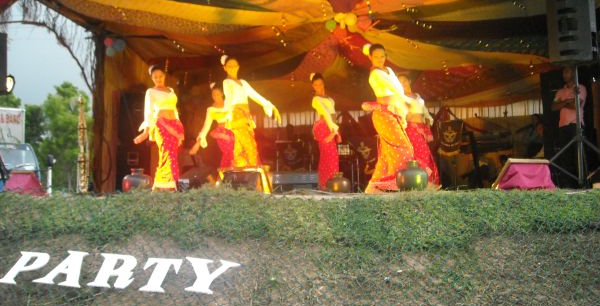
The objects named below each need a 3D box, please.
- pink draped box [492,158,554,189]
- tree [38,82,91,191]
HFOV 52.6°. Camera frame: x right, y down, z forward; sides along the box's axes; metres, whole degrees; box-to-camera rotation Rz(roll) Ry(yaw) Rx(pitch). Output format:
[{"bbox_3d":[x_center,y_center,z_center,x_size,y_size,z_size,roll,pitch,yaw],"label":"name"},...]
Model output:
[{"bbox_3d":[2.420,0.239,6.600,0.580,0.350,0.440,-1,-2,-25],"label":"pink draped box"},{"bbox_3d":[-7.697,-0.181,20.000,1.800,4.000,1.800,-2,-2,0],"label":"tree"}]

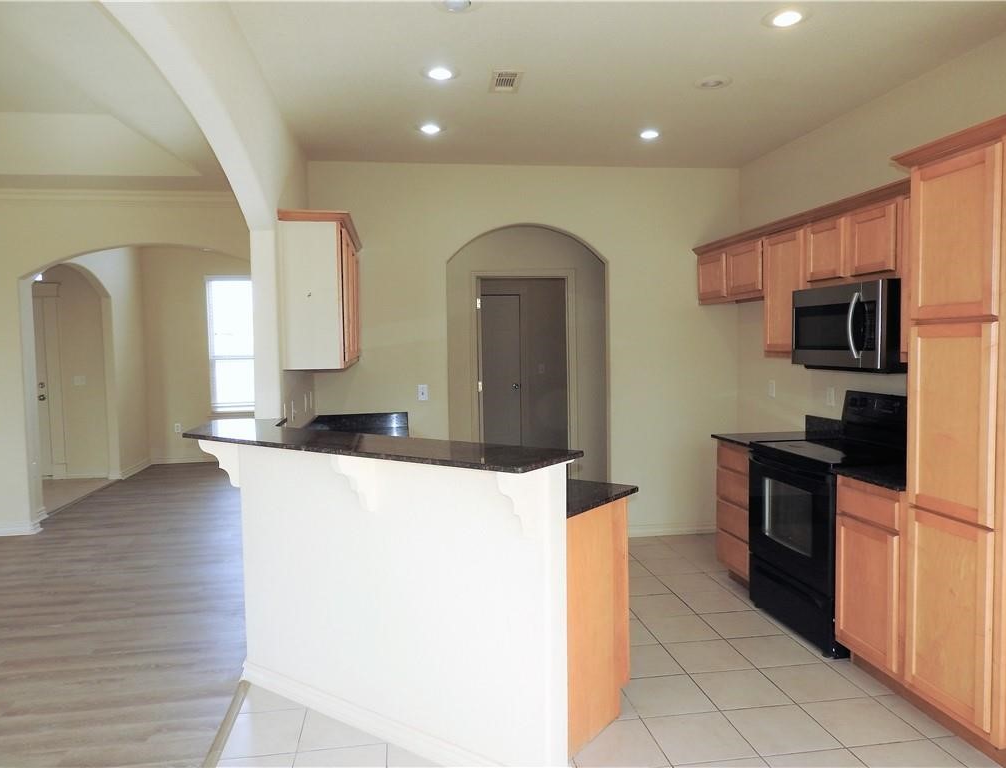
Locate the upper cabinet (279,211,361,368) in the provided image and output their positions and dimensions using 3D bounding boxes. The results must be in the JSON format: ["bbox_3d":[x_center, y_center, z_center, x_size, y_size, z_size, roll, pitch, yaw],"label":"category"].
[{"bbox_3d":[-1.083,-0.523,4.331,0.336,0.823,1.407,-2,3,-9],"label":"upper cabinet"}]

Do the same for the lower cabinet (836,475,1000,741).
[{"bbox_3d":[1.898,0.834,2.862,0.637,0.810,0.885,-2,3,-9],"label":"lower cabinet"}]

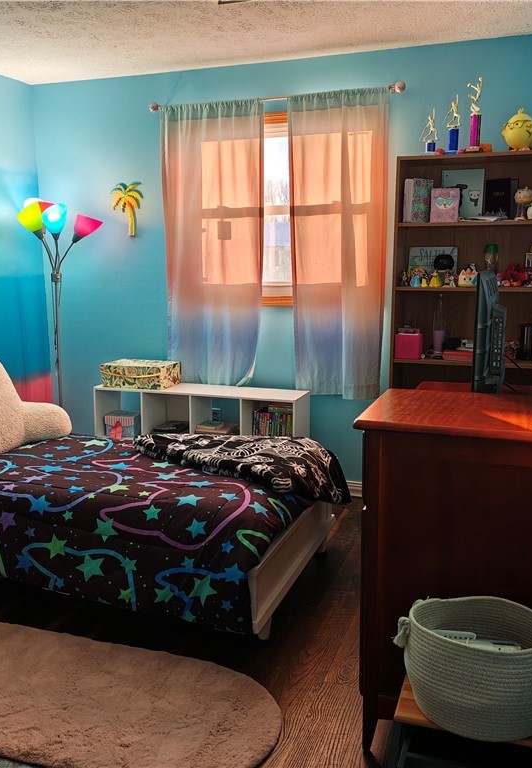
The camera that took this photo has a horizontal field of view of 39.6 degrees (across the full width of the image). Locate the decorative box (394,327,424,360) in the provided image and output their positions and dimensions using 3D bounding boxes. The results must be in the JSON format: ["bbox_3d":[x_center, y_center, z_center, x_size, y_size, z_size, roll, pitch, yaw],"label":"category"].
[{"bbox_3d":[0.727,-0.206,3.778,0.124,0.146,0.140,3,11,19],"label":"decorative box"}]

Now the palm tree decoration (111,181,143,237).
[{"bbox_3d":[-0.832,-1.043,4.429,0.210,0.322,0.030,3,10,19],"label":"palm tree decoration"}]

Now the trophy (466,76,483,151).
[{"bbox_3d":[0.991,-1.277,3.512,0.078,0.348,0.070,3,10,19],"label":"trophy"}]

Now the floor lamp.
[{"bbox_3d":[-1.192,-0.228,4.391,0.560,1.710,0.500,3,11,19],"label":"floor lamp"}]

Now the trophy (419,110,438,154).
[{"bbox_3d":[0.785,-1.201,3.545,0.090,0.218,0.060,3,11,19],"label":"trophy"}]

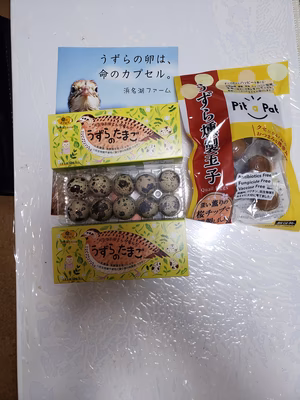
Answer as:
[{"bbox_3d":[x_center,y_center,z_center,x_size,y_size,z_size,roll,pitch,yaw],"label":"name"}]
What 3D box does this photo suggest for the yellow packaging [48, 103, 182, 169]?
[{"bbox_3d":[-0.037,-0.069,0.350,0.145,0.036,0.060,-5,87,2],"label":"yellow packaging"}]

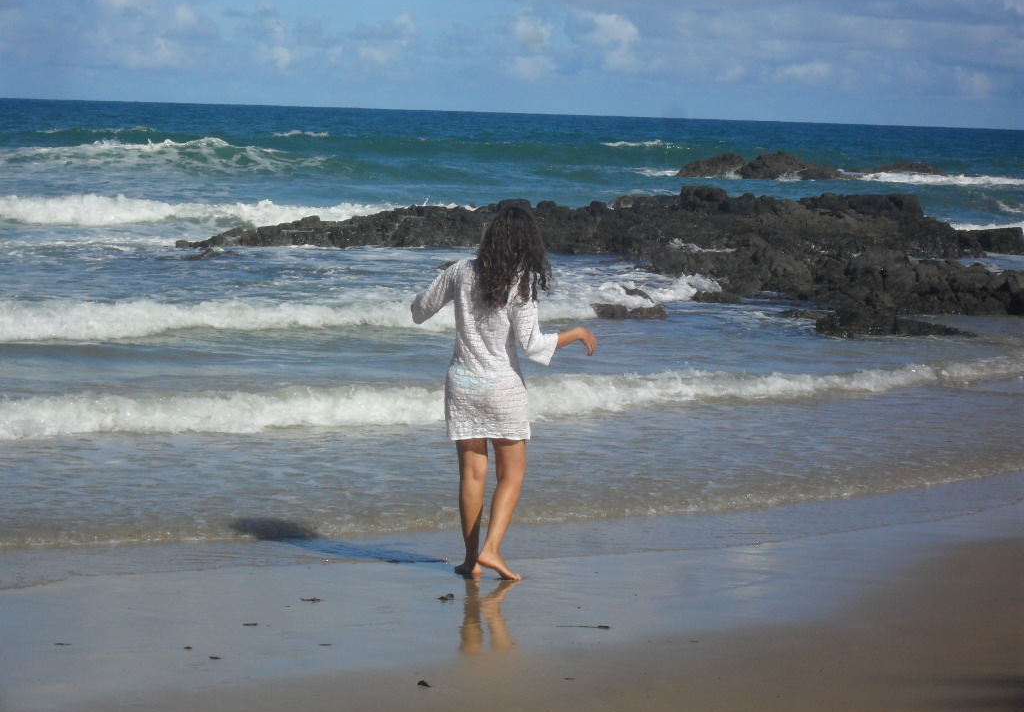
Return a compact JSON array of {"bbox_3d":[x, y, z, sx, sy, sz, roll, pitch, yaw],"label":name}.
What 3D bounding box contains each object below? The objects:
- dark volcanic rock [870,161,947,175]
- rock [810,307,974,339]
[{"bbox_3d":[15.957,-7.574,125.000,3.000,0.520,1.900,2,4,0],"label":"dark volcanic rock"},{"bbox_3d":[4.104,-0.361,33.500,1.550,0.290,0.850,1,5,-12],"label":"rock"}]

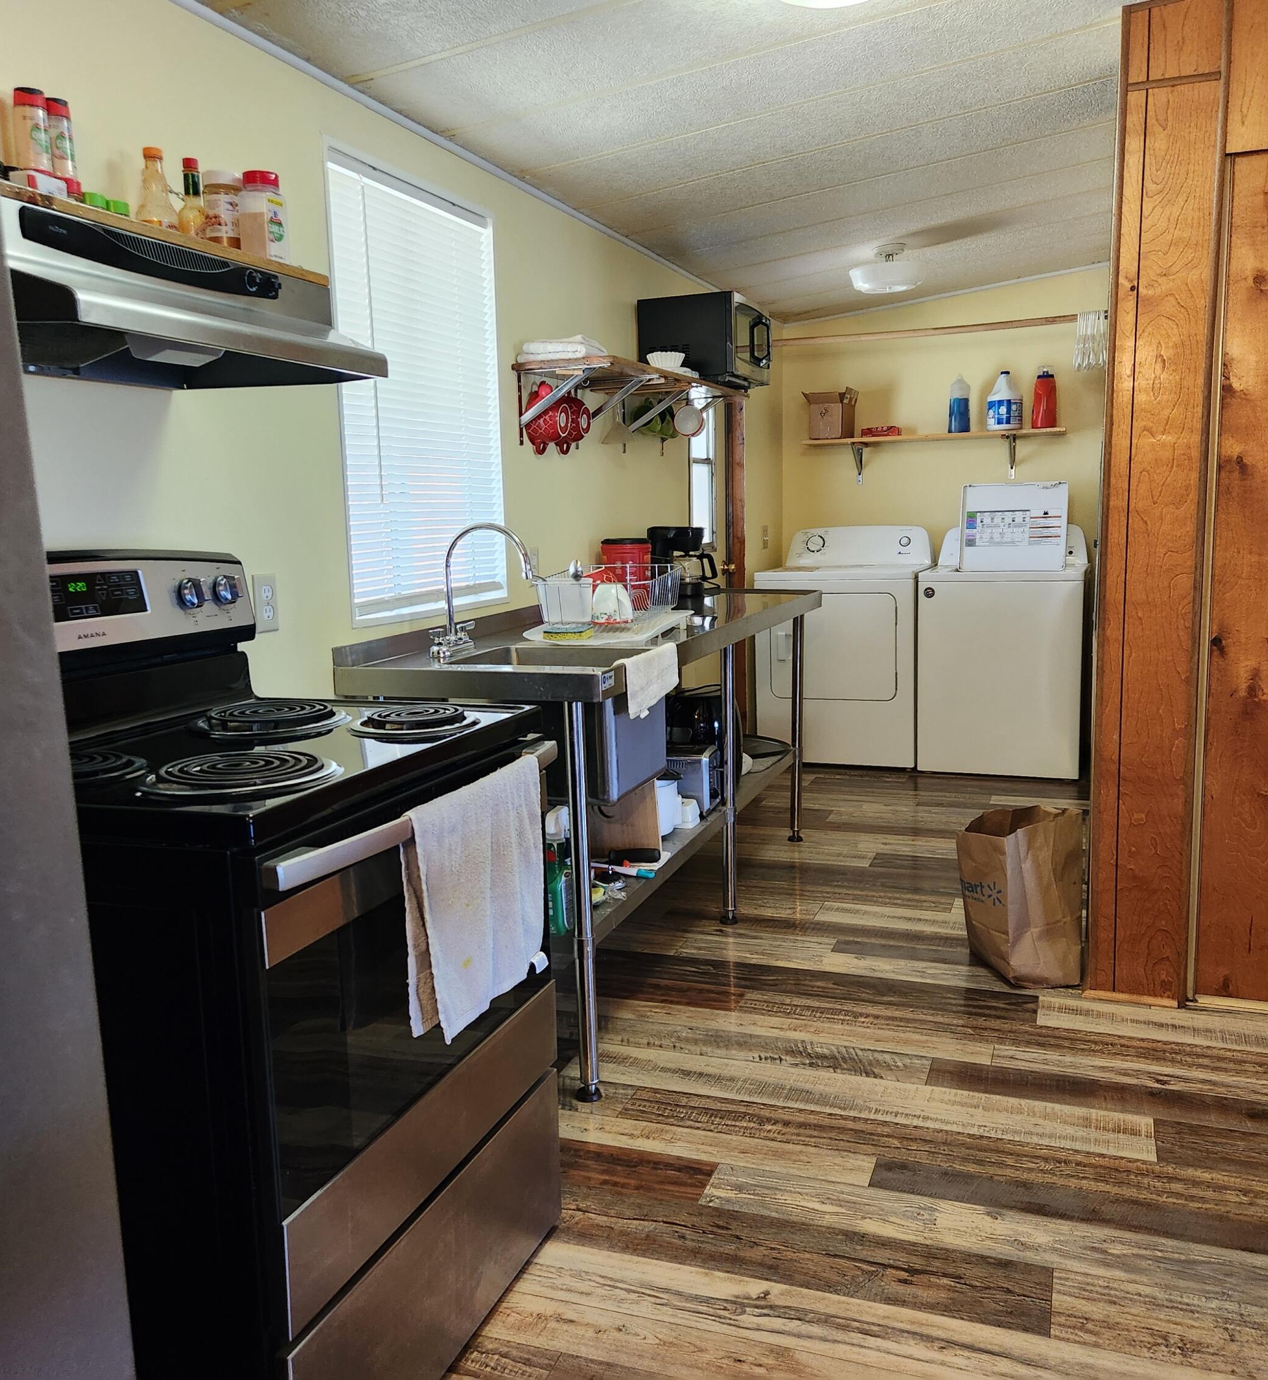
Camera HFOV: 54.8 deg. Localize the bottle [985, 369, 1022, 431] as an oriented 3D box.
[{"bbox_3d":[1.827,-1.427,6.037,0.165,0.292,0.120,4,10,31],"label":"bottle"}]

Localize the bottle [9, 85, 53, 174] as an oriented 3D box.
[{"bbox_3d":[-0.806,-0.746,1.643,0.043,0.117,0.043,1,9,19],"label":"bottle"}]

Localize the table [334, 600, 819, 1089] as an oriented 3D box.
[{"bbox_3d":[0.026,0.231,3.553,0.609,0.955,2.128,2,9,20],"label":"table"}]

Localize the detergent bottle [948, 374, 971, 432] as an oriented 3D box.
[{"bbox_3d":[1.581,-1.386,5.930,0.104,0.269,0.094,2,9,20],"label":"detergent bottle"}]

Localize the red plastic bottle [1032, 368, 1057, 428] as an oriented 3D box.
[{"bbox_3d":[2.006,-1.422,5.974,0.118,0.295,0.105,1,9,19],"label":"red plastic bottle"}]

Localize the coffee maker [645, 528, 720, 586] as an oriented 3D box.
[{"bbox_3d":[0.173,-0.453,4.331,0.257,0.242,0.178,2,9,20],"label":"coffee maker"}]

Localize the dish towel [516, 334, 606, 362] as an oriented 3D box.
[{"bbox_3d":[-0.195,-0.963,3.489,0.208,0.064,0.190,1,9,19],"label":"dish towel"}]

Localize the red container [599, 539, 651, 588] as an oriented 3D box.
[{"bbox_3d":[-0.020,-0.372,3.903,0.166,0.213,0.166,2,9,20],"label":"red container"}]

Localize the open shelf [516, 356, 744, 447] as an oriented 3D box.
[{"bbox_3d":[0.046,-0.898,3.991,0.297,0.223,1.426,2,9,20],"label":"open shelf"}]

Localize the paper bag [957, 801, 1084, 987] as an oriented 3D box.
[{"bbox_3d":[1.030,0.537,3.257,0.262,0.396,0.188,-7,10,-33],"label":"paper bag"}]

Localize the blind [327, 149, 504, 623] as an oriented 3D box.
[{"bbox_3d":[-0.501,-0.696,2.961,0.050,0.990,0.728,2,9,20],"label":"blind"}]

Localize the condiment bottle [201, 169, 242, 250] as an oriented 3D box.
[{"bbox_3d":[-0.621,-0.723,1.866,0.060,0.134,0.060,1,9,19],"label":"condiment bottle"}]

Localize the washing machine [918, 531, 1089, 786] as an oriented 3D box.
[{"bbox_3d":[1.734,-0.201,5.751,0.700,1.100,0.690,1,9,19],"label":"washing machine"}]

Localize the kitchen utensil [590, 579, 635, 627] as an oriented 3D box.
[{"bbox_3d":[-0.051,-0.221,3.116,0.114,0.104,0.114,-2,9,0],"label":"kitchen utensil"}]

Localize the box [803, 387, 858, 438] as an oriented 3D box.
[{"bbox_3d":[1.020,-1.429,6.336,0.250,0.255,0.200,3,9,28],"label":"box"}]

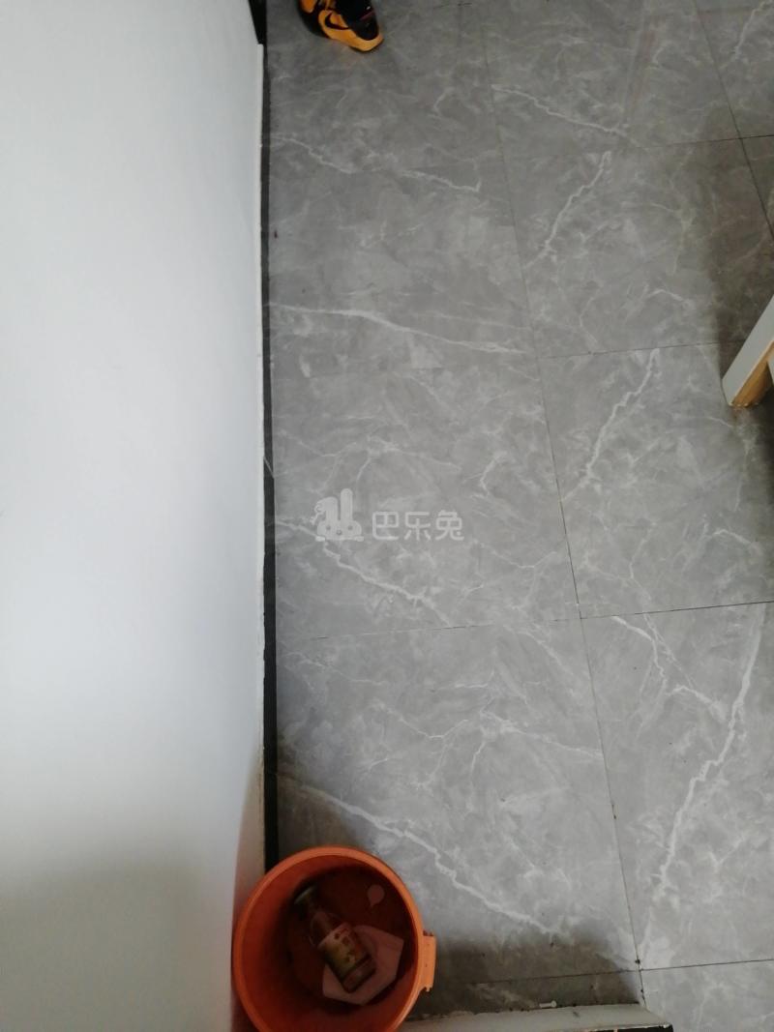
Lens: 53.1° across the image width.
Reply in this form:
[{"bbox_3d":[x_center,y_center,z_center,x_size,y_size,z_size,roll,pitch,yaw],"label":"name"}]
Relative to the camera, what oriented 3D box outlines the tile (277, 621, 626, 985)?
[{"bbox_3d":[0.099,0.500,1.405,0.600,0.010,0.600,-5,67,1],"label":"tile"}]

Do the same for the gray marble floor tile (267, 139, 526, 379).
[{"bbox_3d":[0.019,-0.604,1.868,0.600,0.010,0.600,-5,67,1],"label":"gray marble floor tile"}]

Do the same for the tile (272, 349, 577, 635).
[{"bbox_3d":[0.058,-0.052,1.634,0.600,0.010,0.600,-4,68,1],"label":"tile"}]

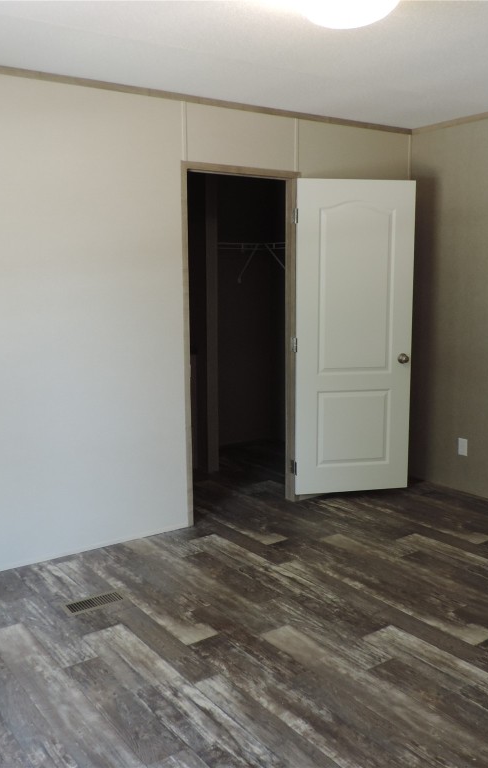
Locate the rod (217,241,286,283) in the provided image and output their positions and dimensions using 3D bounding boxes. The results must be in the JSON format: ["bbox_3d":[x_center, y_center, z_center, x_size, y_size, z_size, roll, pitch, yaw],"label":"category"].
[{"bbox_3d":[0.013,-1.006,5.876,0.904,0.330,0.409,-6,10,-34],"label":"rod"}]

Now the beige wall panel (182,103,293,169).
[{"bbox_3d":[-0.006,-1.427,4.164,0.796,0.319,0.030,-6,10,-34],"label":"beige wall panel"}]

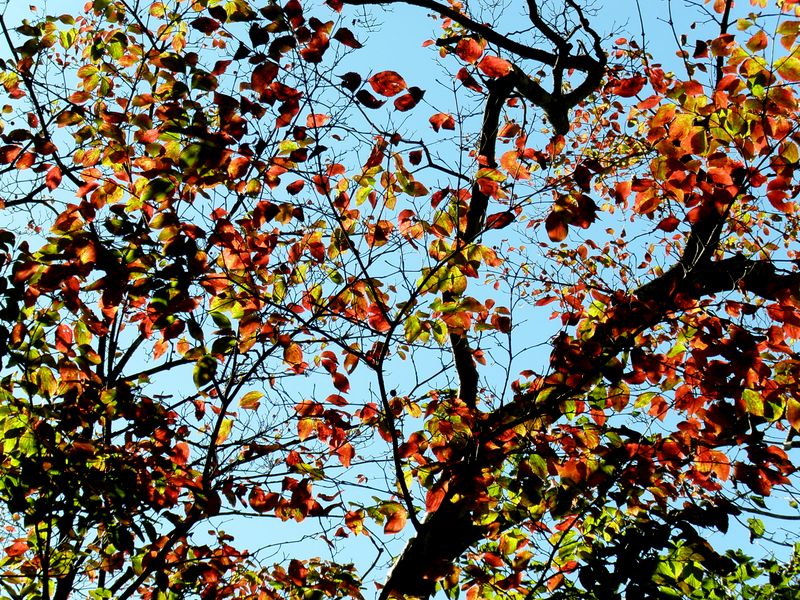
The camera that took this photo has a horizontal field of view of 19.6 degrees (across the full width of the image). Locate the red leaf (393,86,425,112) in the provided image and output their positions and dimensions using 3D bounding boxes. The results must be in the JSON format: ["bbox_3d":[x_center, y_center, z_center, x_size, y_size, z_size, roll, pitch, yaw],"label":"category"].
[{"bbox_3d":[0.022,-0.520,6.000,0.098,0.025,0.052,-28,-74,9],"label":"red leaf"}]

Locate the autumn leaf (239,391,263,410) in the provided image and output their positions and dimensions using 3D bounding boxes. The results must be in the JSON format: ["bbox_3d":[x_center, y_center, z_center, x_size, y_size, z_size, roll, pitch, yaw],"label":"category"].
[{"bbox_3d":[-0.413,0.278,6.381,0.069,0.047,0.030,-25,-1,-4],"label":"autumn leaf"}]

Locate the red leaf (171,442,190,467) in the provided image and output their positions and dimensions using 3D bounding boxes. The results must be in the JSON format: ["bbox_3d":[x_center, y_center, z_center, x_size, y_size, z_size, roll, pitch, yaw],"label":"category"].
[{"bbox_3d":[-0.604,0.422,6.357,0.053,0.069,0.030,20,-5,-4],"label":"red leaf"}]

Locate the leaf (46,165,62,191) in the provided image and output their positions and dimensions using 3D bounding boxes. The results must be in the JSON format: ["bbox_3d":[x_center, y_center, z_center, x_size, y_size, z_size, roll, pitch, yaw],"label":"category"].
[{"bbox_3d":[-1.046,-0.368,7.000,0.049,0.074,0.030,0,-33,0],"label":"leaf"}]

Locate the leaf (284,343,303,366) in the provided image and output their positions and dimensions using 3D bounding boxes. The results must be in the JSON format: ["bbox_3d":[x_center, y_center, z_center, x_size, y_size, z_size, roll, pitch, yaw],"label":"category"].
[{"bbox_3d":[-0.294,0.151,6.391,0.050,0.067,0.030,-5,-1,-3],"label":"leaf"}]

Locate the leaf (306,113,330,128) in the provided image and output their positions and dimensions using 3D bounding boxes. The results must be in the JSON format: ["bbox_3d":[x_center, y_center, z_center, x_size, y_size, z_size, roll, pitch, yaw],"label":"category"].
[{"bbox_3d":[-0.247,-0.542,7.000,0.073,0.035,0.030,0,-33,0],"label":"leaf"}]

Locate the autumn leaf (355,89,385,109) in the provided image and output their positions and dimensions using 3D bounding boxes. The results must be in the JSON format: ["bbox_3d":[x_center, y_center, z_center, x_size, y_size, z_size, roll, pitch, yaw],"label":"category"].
[{"bbox_3d":[-0.079,-0.521,5.977,0.083,0.039,0.030,33,4,-3],"label":"autumn leaf"}]

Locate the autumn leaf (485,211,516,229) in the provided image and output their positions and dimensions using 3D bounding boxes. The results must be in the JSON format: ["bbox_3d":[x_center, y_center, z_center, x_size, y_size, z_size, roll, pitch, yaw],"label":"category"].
[{"bbox_3d":[0.283,-0.225,6.500,0.079,0.037,0.030,0,-33,0],"label":"autumn leaf"}]

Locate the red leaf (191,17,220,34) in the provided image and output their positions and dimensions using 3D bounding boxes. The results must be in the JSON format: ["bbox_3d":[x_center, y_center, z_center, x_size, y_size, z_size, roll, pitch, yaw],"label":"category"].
[{"bbox_3d":[-0.522,-0.736,6.200,0.085,0.025,0.045,-1,-70,-5],"label":"red leaf"}]

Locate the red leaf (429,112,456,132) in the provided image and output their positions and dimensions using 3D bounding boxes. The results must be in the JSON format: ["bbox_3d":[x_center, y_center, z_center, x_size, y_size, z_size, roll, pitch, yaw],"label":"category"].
[{"bbox_3d":[0.121,-0.505,6.600,0.080,0.045,0.030,0,-33,0],"label":"red leaf"}]

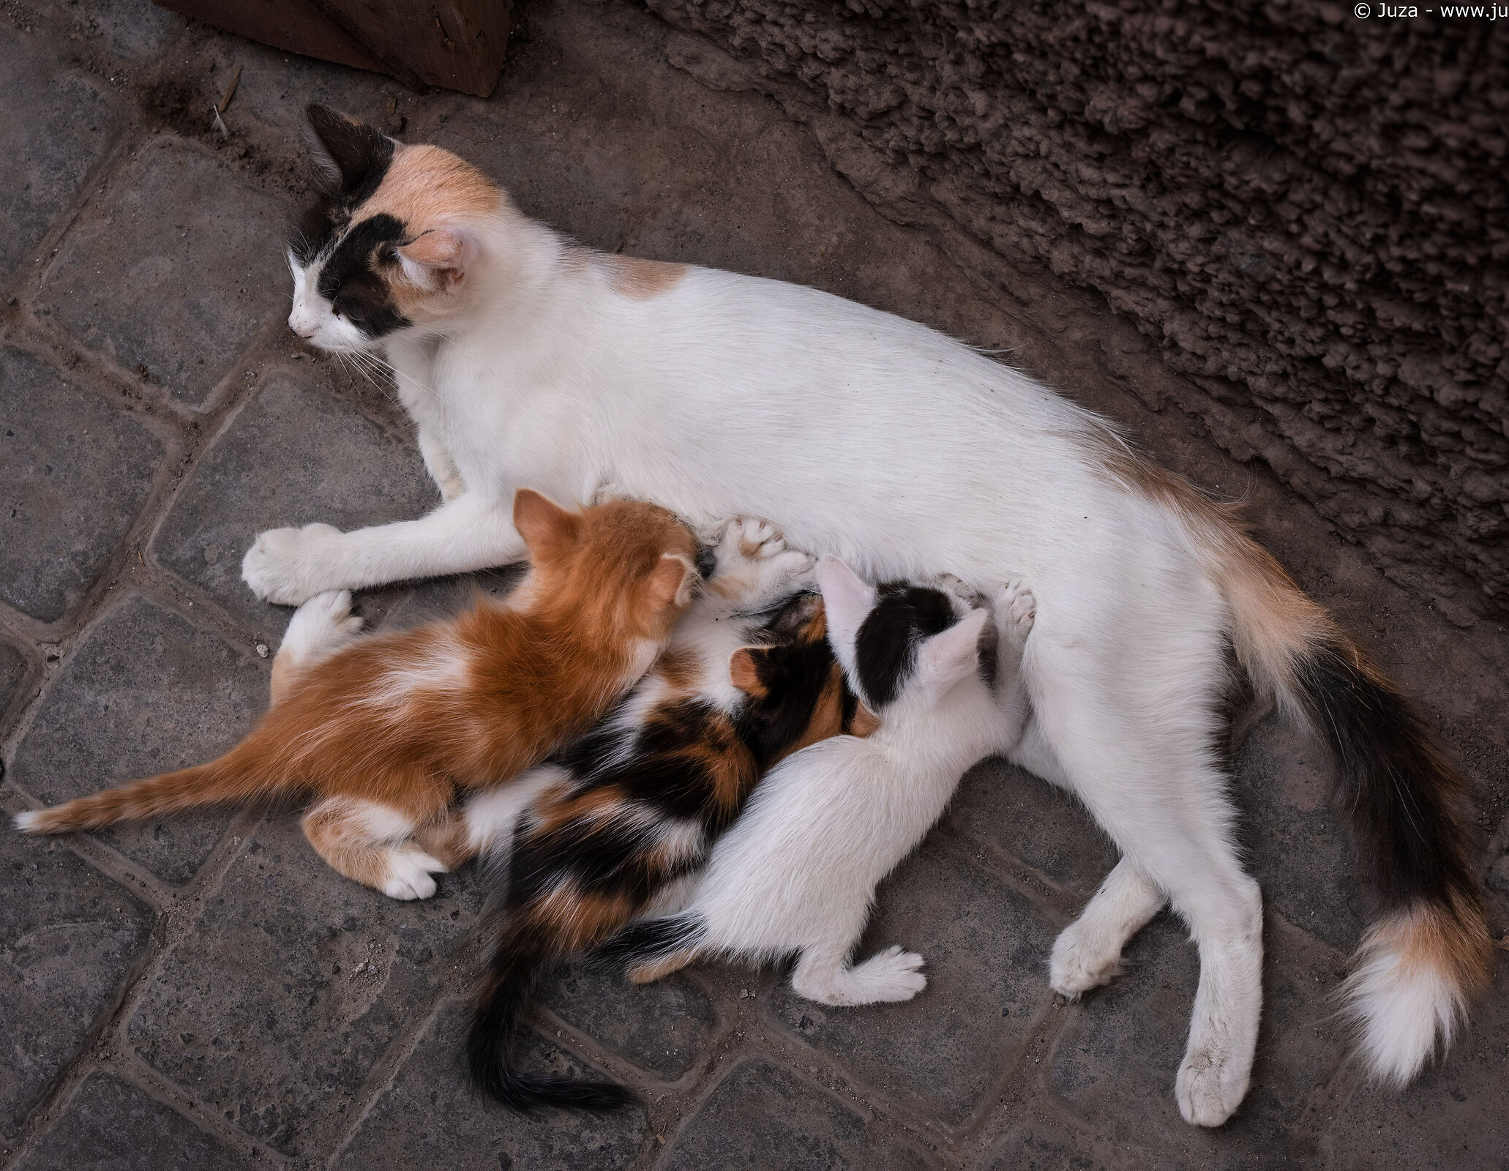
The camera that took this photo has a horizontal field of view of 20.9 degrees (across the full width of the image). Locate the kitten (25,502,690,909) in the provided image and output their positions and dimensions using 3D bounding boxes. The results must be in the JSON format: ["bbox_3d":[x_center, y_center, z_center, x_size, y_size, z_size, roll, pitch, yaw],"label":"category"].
[{"bbox_3d":[-0.157,0.052,1.687,0.302,0.090,0.139,-30,72,-7],"label":"kitten"}]

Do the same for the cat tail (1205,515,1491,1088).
[{"bbox_3d":[0.266,0.086,1.779,0.080,0.058,0.264,-13,71,-11],"label":"cat tail"}]

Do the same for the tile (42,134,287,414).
[{"bbox_3d":[-0.263,-0.138,1.858,0.091,0.027,0.102,31,69,6],"label":"tile"}]

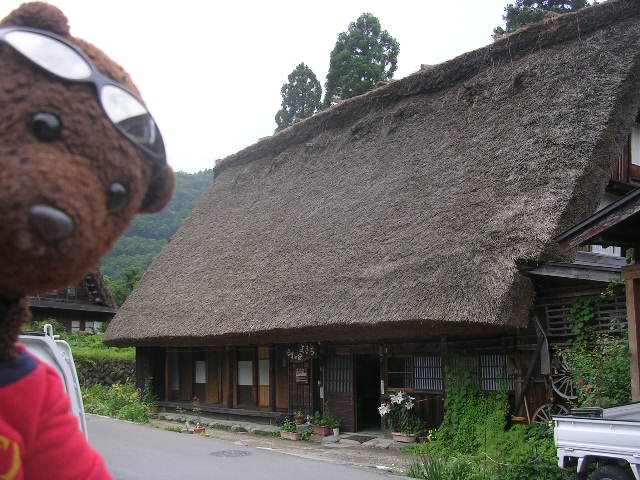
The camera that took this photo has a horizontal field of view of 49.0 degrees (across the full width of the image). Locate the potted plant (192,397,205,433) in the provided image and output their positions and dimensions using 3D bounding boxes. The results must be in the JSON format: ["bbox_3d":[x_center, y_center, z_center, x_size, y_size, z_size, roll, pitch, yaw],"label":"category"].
[{"bbox_3d":[-3.084,4.448,17.838,0.280,0.930,0.280,-1,-10,0],"label":"potted plant"}]

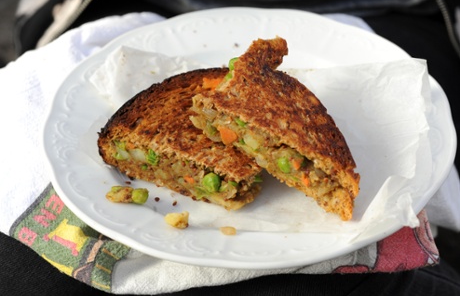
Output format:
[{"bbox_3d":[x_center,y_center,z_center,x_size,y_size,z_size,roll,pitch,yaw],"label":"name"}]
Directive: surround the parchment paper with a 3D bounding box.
[{"bbox_3d":[0.009,-0.014,0.469,0.220,0.033,0.165,5,41,9],"label":"parchment paper"}]

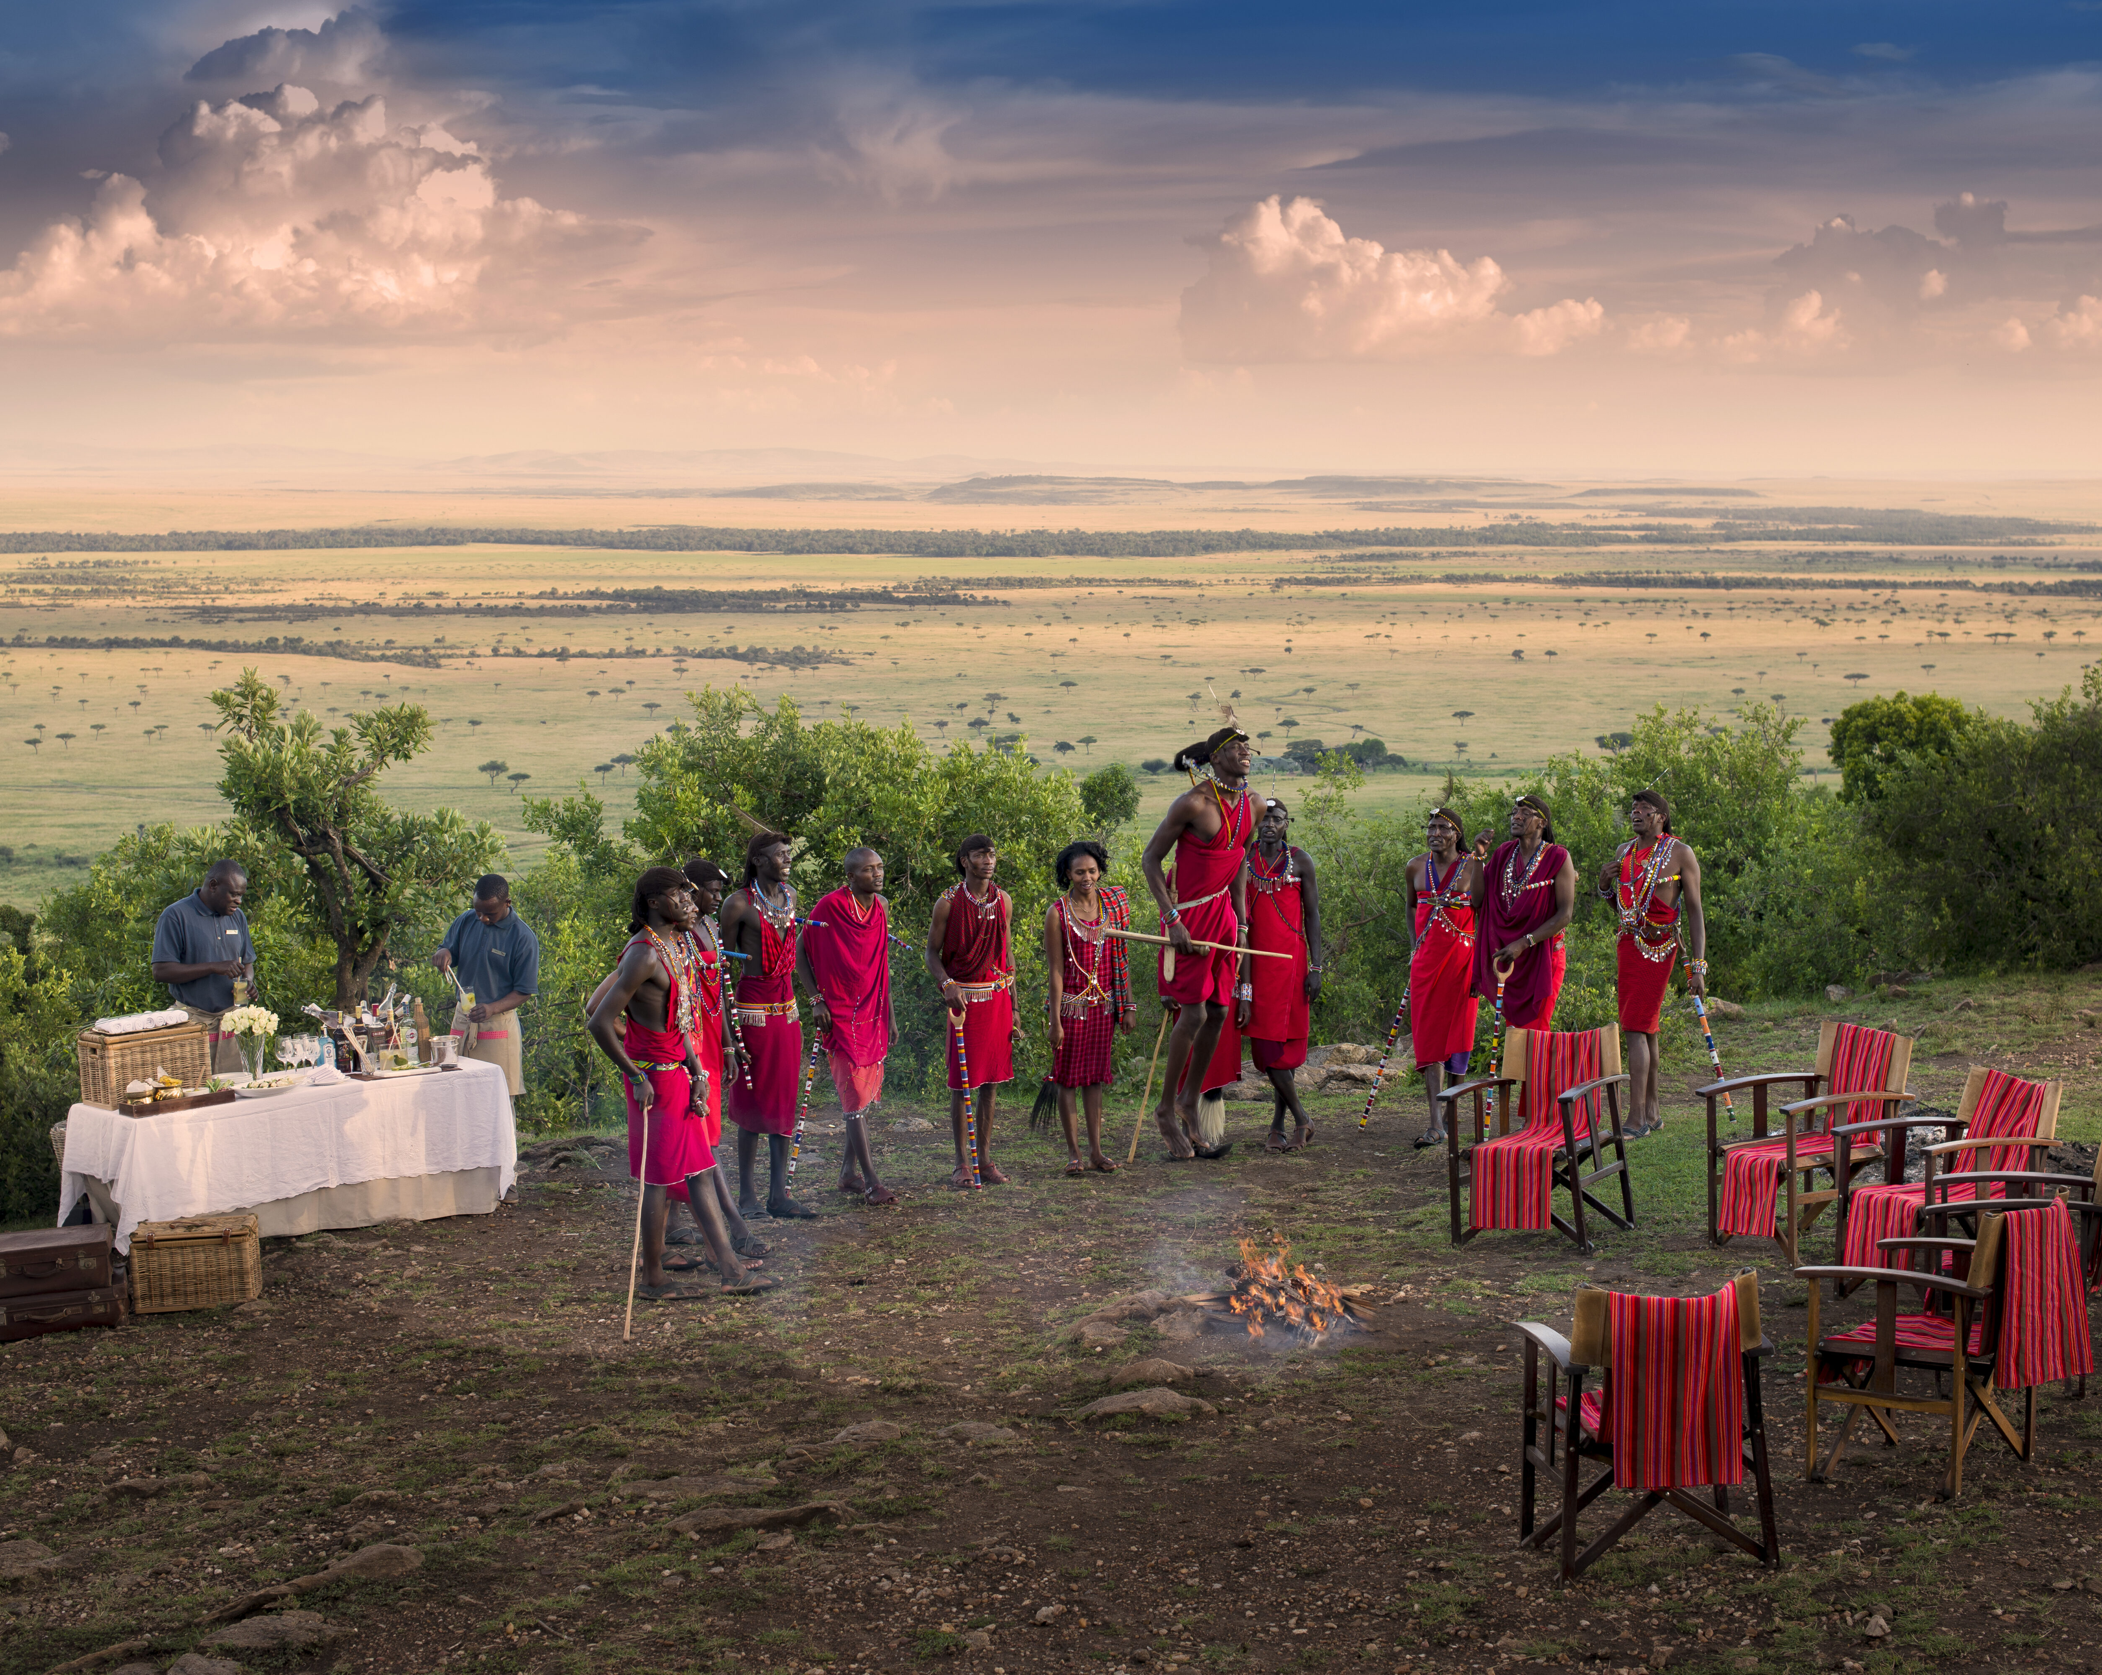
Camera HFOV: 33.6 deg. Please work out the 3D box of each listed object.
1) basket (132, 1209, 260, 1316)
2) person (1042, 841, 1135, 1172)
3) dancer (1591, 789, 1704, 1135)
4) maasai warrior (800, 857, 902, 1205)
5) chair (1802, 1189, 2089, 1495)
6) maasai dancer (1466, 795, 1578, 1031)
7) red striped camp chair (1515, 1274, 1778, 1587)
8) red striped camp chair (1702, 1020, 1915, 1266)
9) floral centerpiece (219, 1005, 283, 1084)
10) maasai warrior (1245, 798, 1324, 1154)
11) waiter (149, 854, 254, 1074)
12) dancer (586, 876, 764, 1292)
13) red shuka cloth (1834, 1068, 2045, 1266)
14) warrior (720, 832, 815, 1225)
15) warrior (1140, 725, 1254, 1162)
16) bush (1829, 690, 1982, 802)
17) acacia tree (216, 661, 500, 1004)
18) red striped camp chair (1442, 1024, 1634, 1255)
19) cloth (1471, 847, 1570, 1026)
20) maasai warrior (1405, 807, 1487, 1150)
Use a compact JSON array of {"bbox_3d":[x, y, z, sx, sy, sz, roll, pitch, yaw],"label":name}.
[{"bbox_3d":[-3.727,1.865,15.286,0.550,0.340,0.360,-2,6,-18],"label":"basket"},{"bbox_3d":[0.174,0.801,16.665,0.440,1.583,0.320,-2,6,-15],"label":"person"},{"bbox_3d":[2.998,0.628,17.530,0.540,1.738,0.360,4,8,34],"label":"dancer"},{"bbox_3d":[-0.955,0.869,16.732,0.470,1.720,0.400,-4,7,-35],"label":"maasai warrior"},{"bbox_3d":[3.017,1.693,11.804,0.760,0.930,0.630,5,8,38],"label":"chair"},{"bbox_3d":[2.343,0.659,17.229,0.540,1.743,0.400,4,7,32],"label":"maasai dancer"},{"bbox_3d":[1.772,1.694,10.374,0.630,0.890,0.650,-3,4,-7],"label":"red striped camp chair"},{"bbox_3d":[3.246,1.315,14.987,0.690,0.925,0.600,-3,7,-27],"label":"red striped camp chair"},{"bbox_3d":[-3.858,0.975,16.793,0.270,0.370,0.270,0,6,0],"label":"floral centerpiece"},{"bbox_3d":[1.132,0.682,17.200,0.470,1.750,0.350,2,6,18],"label":"maasai warrior"},{"bbox_3d":[-4.198,0.957,17.392,0.520,1.700,0.400,-5,8,-37],"label":"waiter"},{"bbox_3d":[-1.557,1.013,14.639,0.720,1.770,0.500,1,6,10],"label":"dancer"},{"bbox_3d":[3.533,1.335,13.718,0.620,0.780,0.420,-2,4,-23],"label":"red shuka cloth"},{"bbox_3d":[-1.305,0.833,15.741,0.380,1.720,0.480,6,8,42],"label":"warrior"},{"bbox_3d":[0.638,0.463,14.829,0.470,1.830,0.500,5,8,42],"label":"warrior"},{"bbox_3d":[8.146,-0.557,33.123,1.550,1.700,1.500,0,6,0],"label":"bush"},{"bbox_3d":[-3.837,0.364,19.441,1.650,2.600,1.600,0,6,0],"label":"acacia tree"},{"bbox_3d":[2.168,1.314,15.348,0.630,0.890,0.650,-1,5,35],"label":"red striped camp chair"},{"bbox_3d":[2.380,0.500,17.600,0.460,0.940,0.340,3,7,25],"label":"cloth"},{"bbox_3d":[2.006,0.712,17.700,0.430,1.720,0.340,2,7,22],"label":"maasai warrior"}]

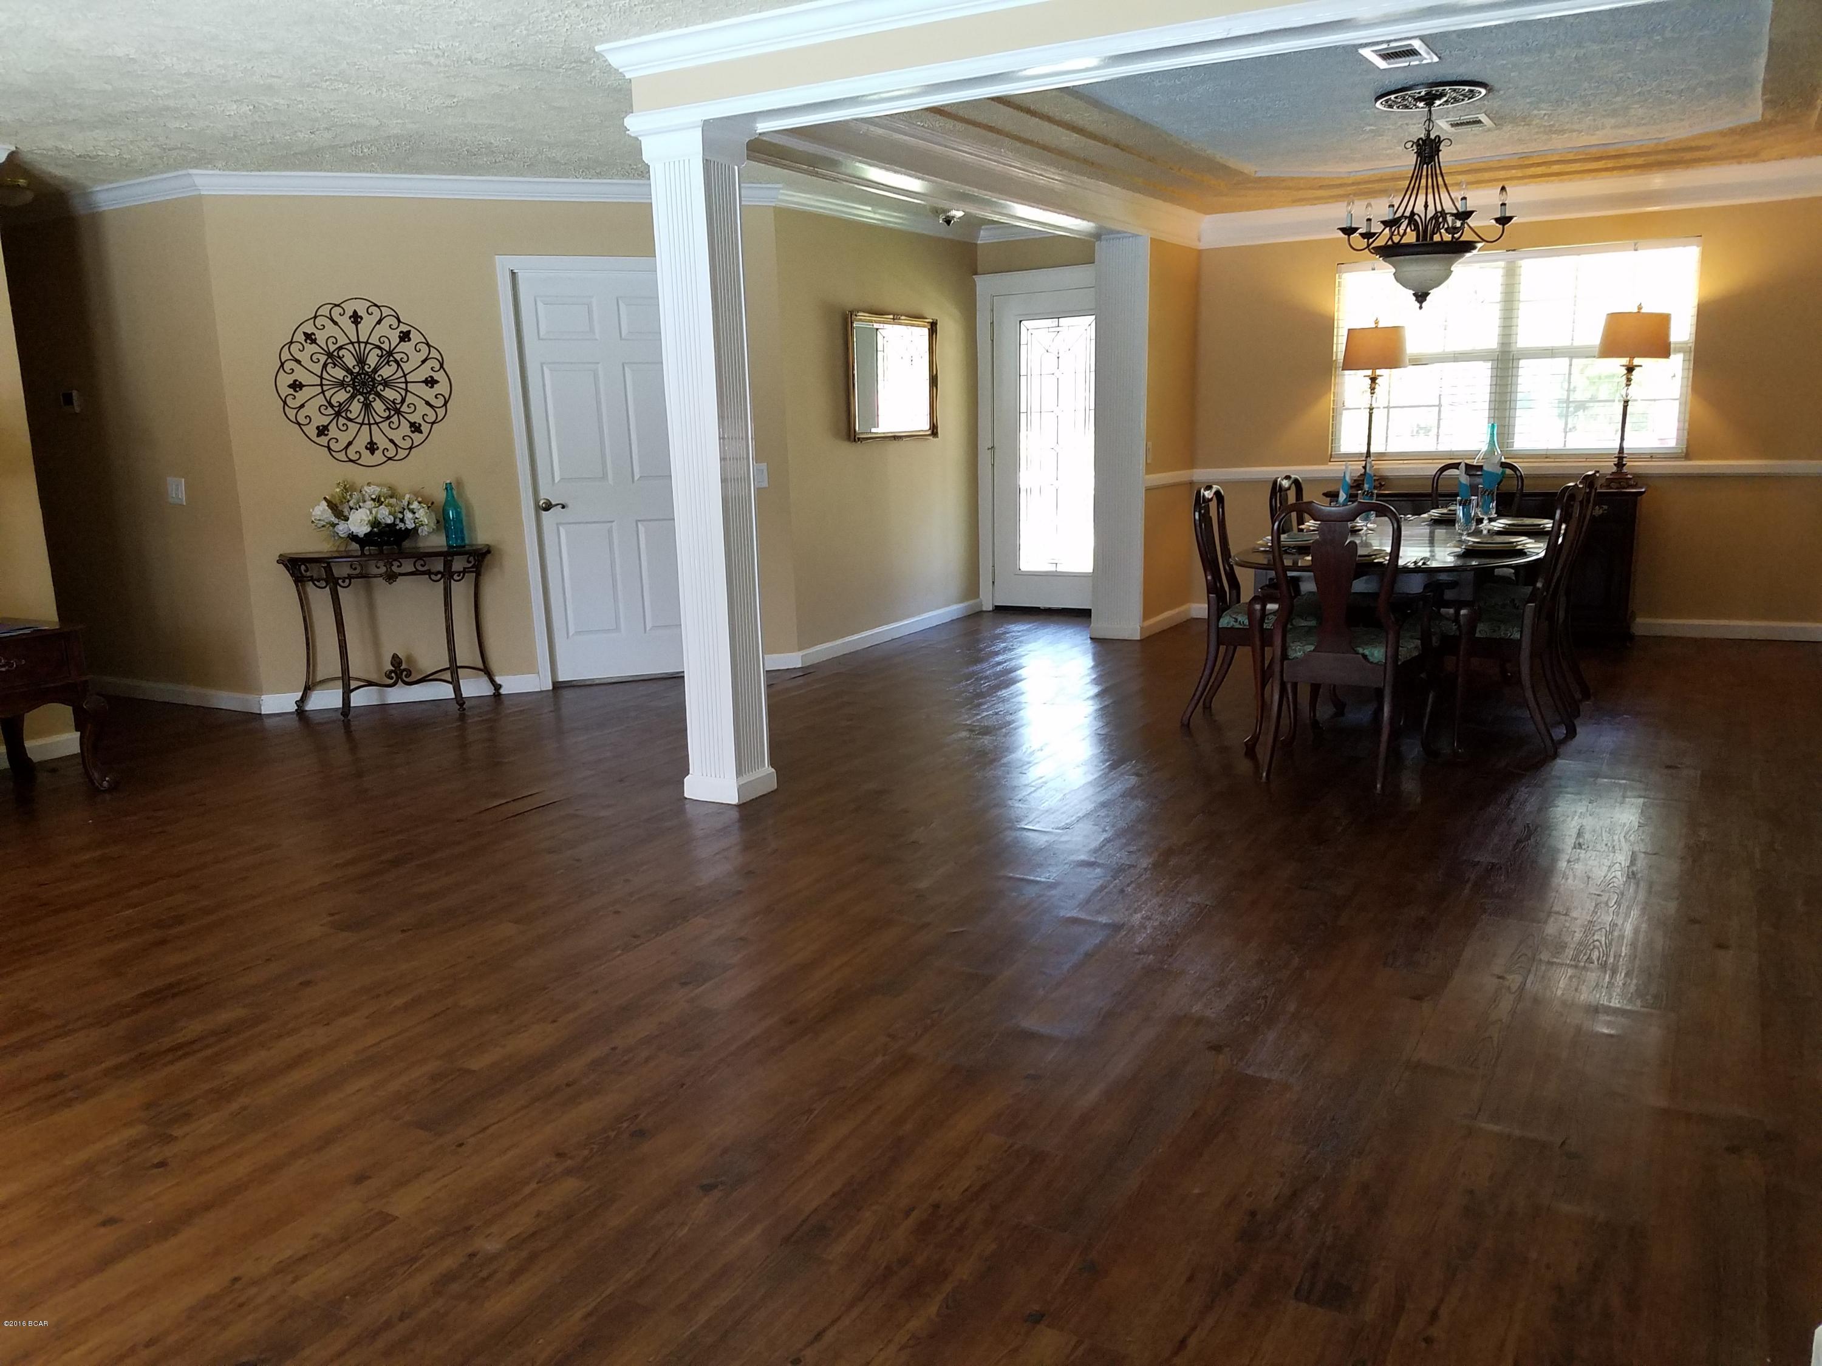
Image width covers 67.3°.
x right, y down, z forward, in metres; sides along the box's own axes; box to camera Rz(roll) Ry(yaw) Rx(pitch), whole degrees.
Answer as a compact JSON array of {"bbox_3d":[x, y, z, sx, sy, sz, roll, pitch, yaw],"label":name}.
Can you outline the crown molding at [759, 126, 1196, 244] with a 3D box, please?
[{"bbox_3d":[0.648,-2.260,6.247,0.120,0.200,4.300,5,13,30],"label":"crown molding"}]

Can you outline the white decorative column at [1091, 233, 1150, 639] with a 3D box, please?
[{"bbox_3d":[1.197,-1.356,7.739,0.285,2.220,0.190,5,13,30],"label":"white decorative column"}]

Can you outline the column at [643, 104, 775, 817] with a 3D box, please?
[{"bbox_3d":[-0.683,-0.713,4.708,0.240,2.260,0.240,4,12,28],"label":"column"}]

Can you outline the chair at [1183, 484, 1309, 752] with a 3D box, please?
[{"bbox_3d":[1.478,-0.330,5.706,0.570,0.995,0.500,3,12,23],"label":"chair"}]

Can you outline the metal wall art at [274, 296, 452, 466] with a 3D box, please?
[{"bbox_3d":[-2.587,-1.425,6.491,0.780,0.780,0.030,-5,11,-16],"label":"metal wall art"}]

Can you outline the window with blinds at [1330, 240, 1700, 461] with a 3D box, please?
[{"bbox_3d":[3.304,-1.811,7.617,1.840,1.135,0.100,4,12,28],"label":"window with blinds"}]

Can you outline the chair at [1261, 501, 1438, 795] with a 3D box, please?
[{"bbox_3d":[1.565,-0.170,4.926,0.540,0.980,0.620,4,13,28],"label":"chair"}]

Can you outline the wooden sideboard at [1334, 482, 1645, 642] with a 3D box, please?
[{"bbox_3d":[3.102,-0.652,7.506,1.580,0.825,0.430,5,13,30],"label":"wooden sideboard"}]

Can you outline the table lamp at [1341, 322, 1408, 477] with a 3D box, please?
[{"bbox_3d":[2.604,-1.563,7.751,0.360,0.917,0.360,4,12,28],"label":"table lamp"}]

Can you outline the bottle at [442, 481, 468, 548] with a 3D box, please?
[{"bbox_3d":[-2.183,-0.805,6.535,0.090,0.315,0.090,-5,11,-16],"label":"bottle"}]

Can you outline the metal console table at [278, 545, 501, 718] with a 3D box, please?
[{"bbox_3d":[-2.454,-0.236,6.424,0.980,0.750,0.360,-5,12,-16],"label":"metal console table"}]

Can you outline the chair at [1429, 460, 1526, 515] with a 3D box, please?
[{"bbox_3d":[2.750,-0.577,6.784,0.540,0.980,0.620,5,13,30],"label":"chair"}]

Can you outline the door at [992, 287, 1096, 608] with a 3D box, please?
[{"bbox_3d":[0.960,-1.488,8.886,0.910,2.030,0.050,4,12,28],"label":"door"}]

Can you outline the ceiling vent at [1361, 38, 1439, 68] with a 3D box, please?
[{"bbox_3d":[1.669,-2.138,4.661,0.205,0.020,0.350,5,13,30],"label":"ceiling vent"}]

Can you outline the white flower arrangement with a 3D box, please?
[{"bbox_3d":[-2.477,-0.767,6.326,0.550,0.330,0.340,-5,12,-16],"label":"white flower arrangement"}]

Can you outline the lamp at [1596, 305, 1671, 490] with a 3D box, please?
[{"bbox_3d":[3.683,-1.458,6.997,0.335,0.910,0.300,5,13,30],"label":"lamp"}]

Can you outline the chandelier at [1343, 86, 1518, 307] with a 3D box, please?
[{"bbox_3d":[2.045,-1.892,5.402,0.670,0.800,0.670,5,13,30],"label":"chandelier"}]

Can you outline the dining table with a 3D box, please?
[{"bbox_3d":[2.042,-0.231,5.766,1.140,0.745,2.250,4,12,28],"label":"dining table"}]

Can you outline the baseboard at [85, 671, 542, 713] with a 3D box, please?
[{"bbox_3d":[-3.112,0.057,6.837,2.470,0.083,0.540,-1,11,6],"label":"baseboard"}]

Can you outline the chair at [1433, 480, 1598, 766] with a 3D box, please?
[{"bbox_3d":[2.248,-0.263,5.242,0.570,0.995,0.500,5,13,32],"label":"chair"}]

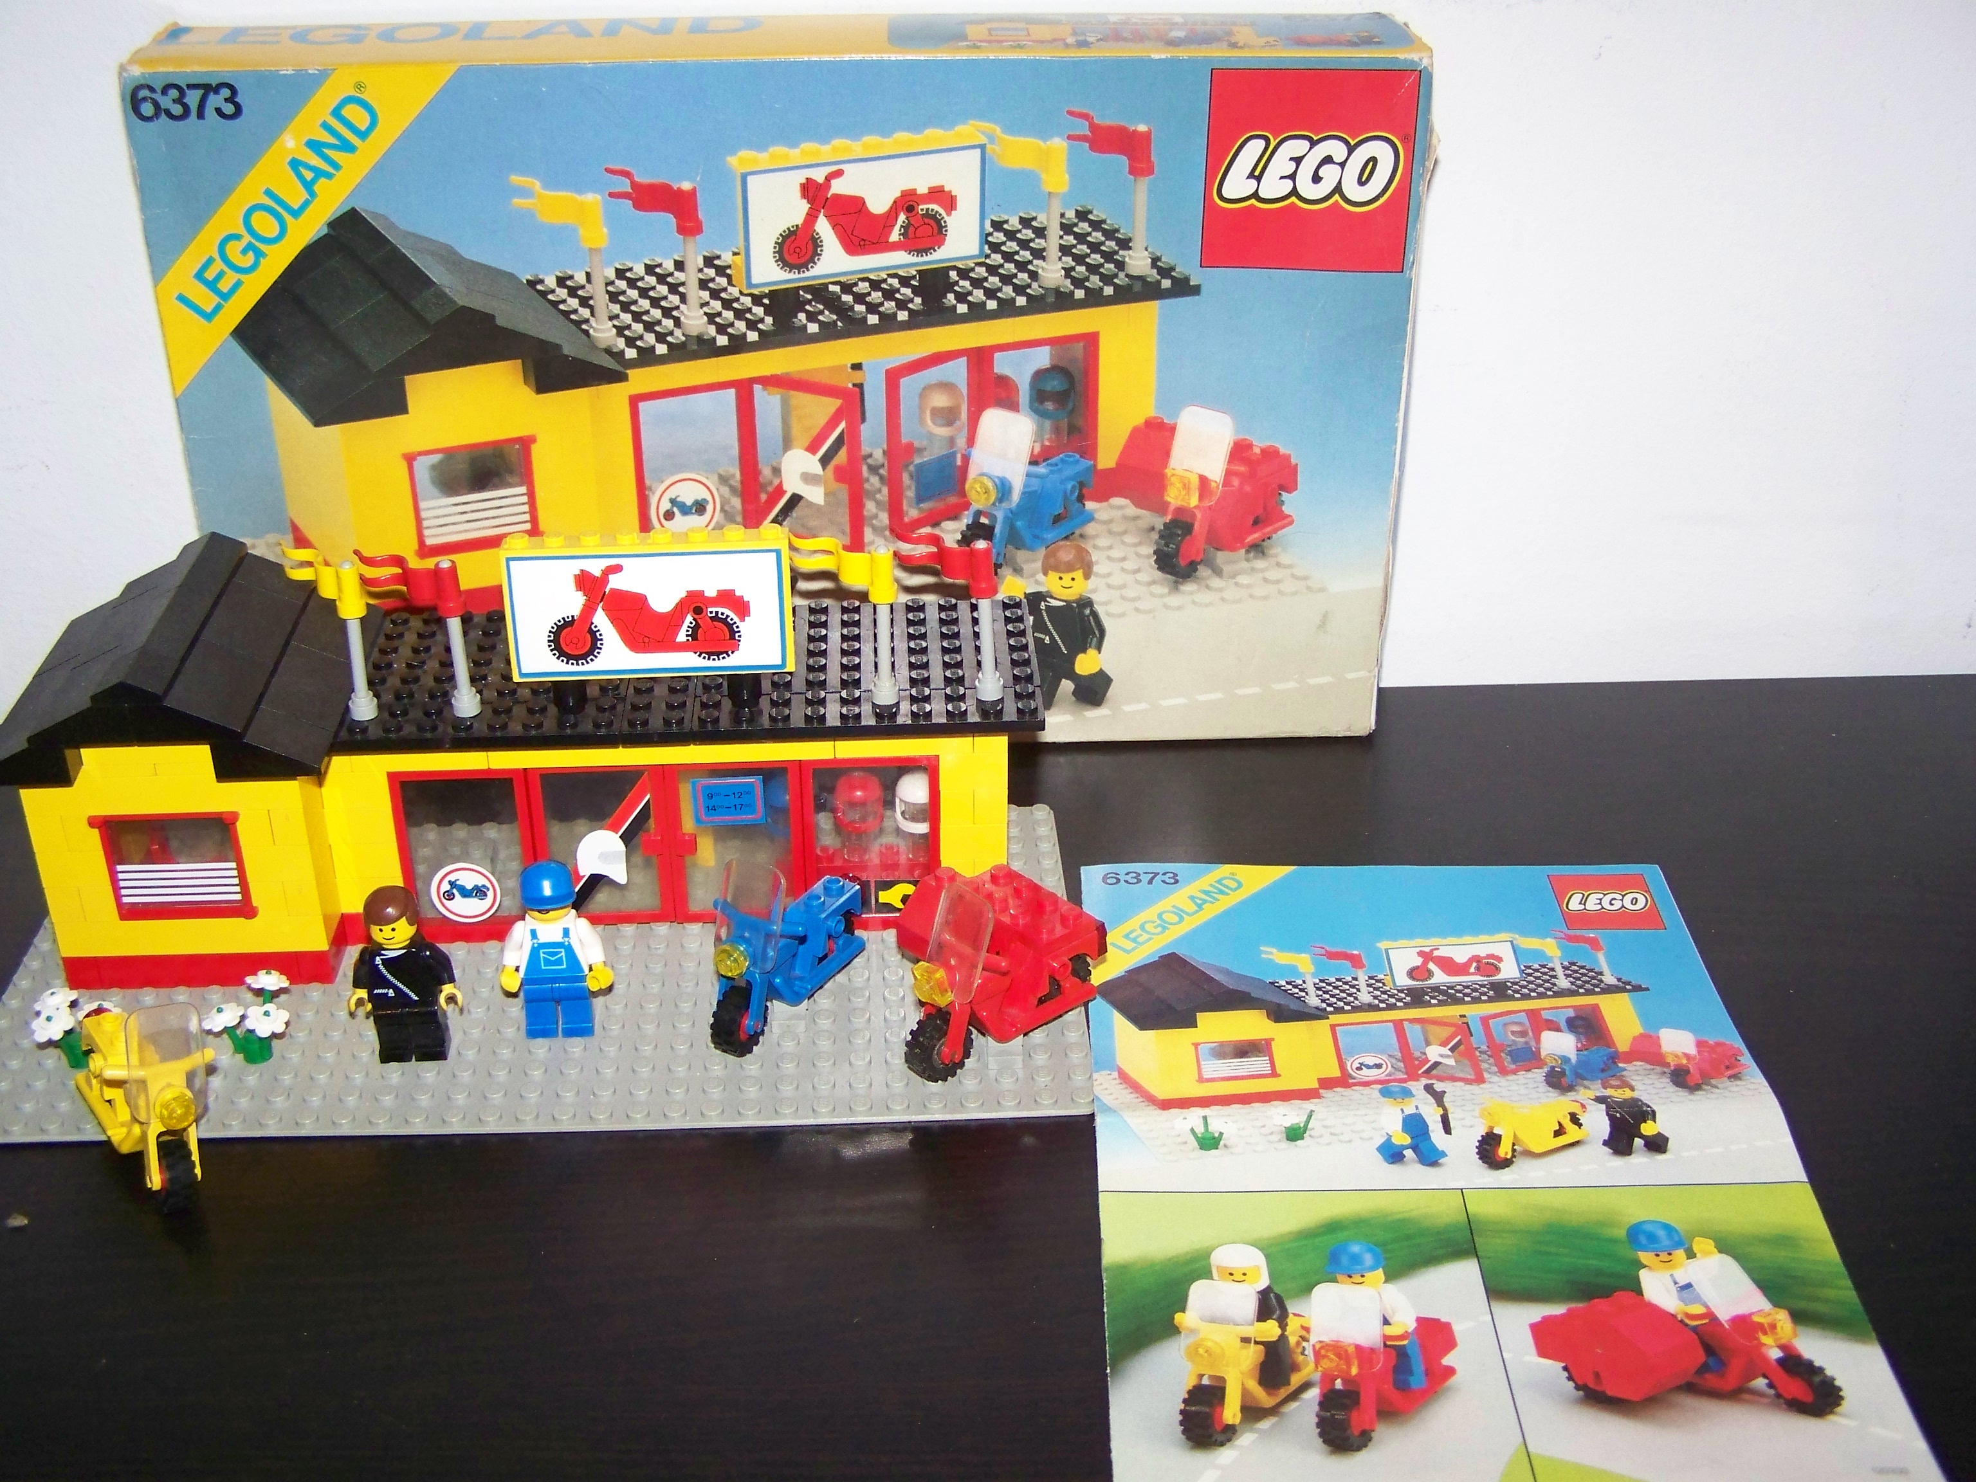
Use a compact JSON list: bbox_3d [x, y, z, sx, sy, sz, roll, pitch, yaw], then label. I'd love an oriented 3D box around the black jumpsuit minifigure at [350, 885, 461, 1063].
[{"bbox_3d":[-0.127,0.051,0.475,0.025,0.042,0.014,-2,29,-3],"label":"black jumpsuit minifigure"}]

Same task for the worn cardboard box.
[{"bbox_3d":[-0.050,-0.093,0.587,0.314,0.188,0.054,-1,29,-2],"label":"worn cardboard box"}]

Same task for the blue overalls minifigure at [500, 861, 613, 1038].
[{"bbox_3d":[-0.097,0.047,0.483,0.025,0.042,0.013,-2,29,-3],"label":"blue overalls minifigure"}]

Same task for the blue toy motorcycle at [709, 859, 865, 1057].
[{"bbox_3d":[-0.045,0.043,0.492,0.023,0.040,0.053,15,33,26],"label":"blue toy motorcycle"}]

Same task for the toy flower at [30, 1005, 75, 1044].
[{"bbox_3d":[-0.205,0.062,0.476,0.010,0.003,0.010,-2,49,-2],"label":"toy flower"}]

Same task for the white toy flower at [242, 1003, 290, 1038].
[{"bbox_3d":[-0.158,0.061,0.476,0.010,0.003,0.010,8,37,-8],"label":"white toy flower"}]

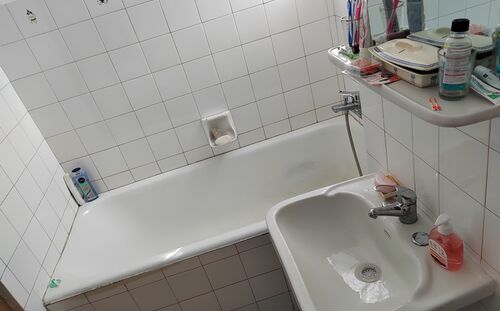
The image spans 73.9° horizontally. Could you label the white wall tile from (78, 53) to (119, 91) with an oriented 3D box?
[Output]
[{"bbox_3d":[-0.702,-0.385,1.546,0.150,0.148,0.009,-18,27,-2],"label":"white wall tile"}]

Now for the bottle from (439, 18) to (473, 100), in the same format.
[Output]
[{"bbox_3d":[0.373,-0.171,0.599,0.055,0.139,0.055,-15,29,-4],"label":"bottle"}]

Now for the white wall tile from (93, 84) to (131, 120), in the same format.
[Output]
[{"bbox_3d":[-0.669,-0.265,1.621,0.149,0.147,0.010,-18,27,-2],"label":"white wall tile"}]

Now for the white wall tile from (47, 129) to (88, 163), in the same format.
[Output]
[{"bbox_3d":[-0.918,-0.046,1.675,0.149,0.147,0.010,-18,27,-2],"label":"white wall tile"}]

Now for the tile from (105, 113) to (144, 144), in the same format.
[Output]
[{"bbox_3d":[-0.632,-0.139,1.698,0.151,0.148,0.010,-18,27,-2],"label":"tile"}]

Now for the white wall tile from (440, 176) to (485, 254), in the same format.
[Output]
[{"bbox_3d":[0.507,0.141,0.806,0.010,0.150,0.150,-17,28,-1],"label":"white wall tile"}]

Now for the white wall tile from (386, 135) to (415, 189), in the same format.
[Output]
[{"bbox_3d":[0.473,0.023,1.042,0.010,0.149,0.150,-17,27,0],"label":"white wall tile"}]

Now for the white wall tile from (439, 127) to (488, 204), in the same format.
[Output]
[{"bbox_3d":[0.481,0.013,0.756,0.009,0.148,0.150,-17,27,-1],"label":"white wall tile"}]

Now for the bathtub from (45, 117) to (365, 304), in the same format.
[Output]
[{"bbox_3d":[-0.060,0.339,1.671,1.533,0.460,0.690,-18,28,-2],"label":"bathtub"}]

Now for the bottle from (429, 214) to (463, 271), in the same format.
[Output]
[{"bbox_3d":[0.472,0.199,0.796,0.055,0.145,0.075,-18,27,-2],"label":"bottle"}]

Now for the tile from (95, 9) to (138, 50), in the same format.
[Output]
[{"bbox_3d":[-0.598,-0.564,1.488,0.150,0.150,0.010,-18,28,-3],"label":"tile"}]

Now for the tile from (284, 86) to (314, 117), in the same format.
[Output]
[{"bbox_3d":[0.270,-0.295,1.819,0.150,0.150,0.010,-18,28,-2],"label":"tile"}]

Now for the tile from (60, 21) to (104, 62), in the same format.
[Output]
[{"bbox_3d":[-0.740,-0.509,1.479,0.150,0.148,0.009,-18,27,-2],"label":"tile"}]

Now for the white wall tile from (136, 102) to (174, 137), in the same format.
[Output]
[{"bbox_3d":[-0.491,-0.187,1.708,0.150,0.149,0.010,-18,27,-2],"label":"white wall tile"}]

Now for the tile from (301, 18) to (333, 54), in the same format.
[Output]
[{"bbox_3d":[0.338,-0.596,1.683,0.150,0.150,0.010,-18,28,-2],"label":"tile"}]

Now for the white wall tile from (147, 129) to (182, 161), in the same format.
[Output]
[{"bbox_3d":[-0.449,-0.058,1.773,0.150,0.150,0.010,-18,28,-3],"label":"white wall tile"}]

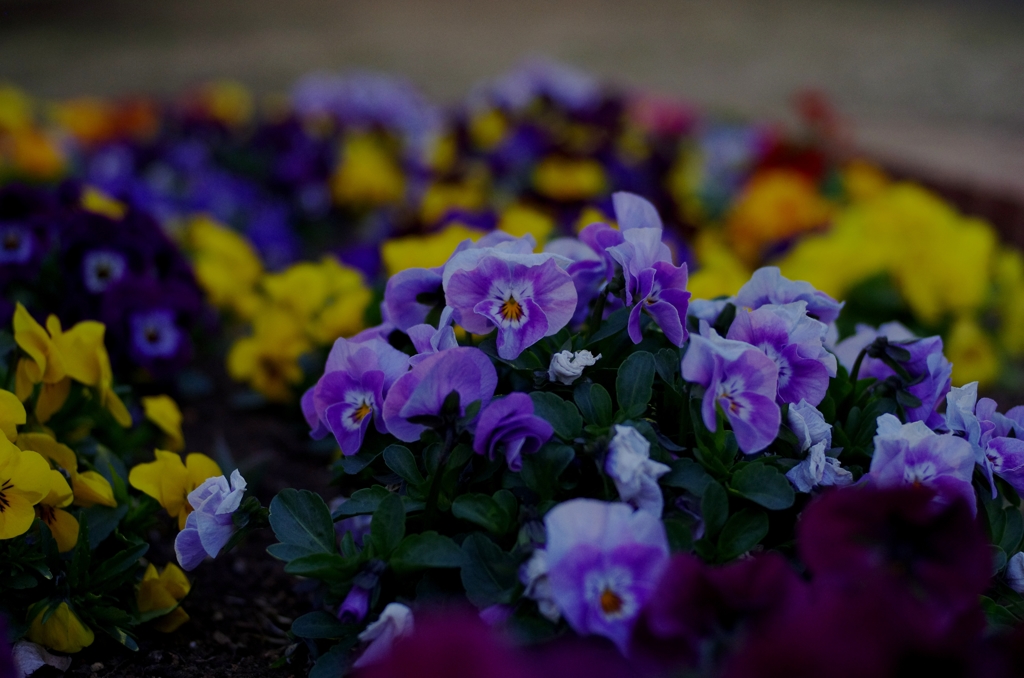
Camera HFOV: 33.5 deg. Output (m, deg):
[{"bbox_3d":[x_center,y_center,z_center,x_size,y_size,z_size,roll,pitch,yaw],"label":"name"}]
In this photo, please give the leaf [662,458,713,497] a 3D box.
[{"bbox_3d":[0.059,0.047,0.580,0.018,0.007,0.014,13,31,11],"label":"leaf"}]

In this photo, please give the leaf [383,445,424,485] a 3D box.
[{"bbox_3d":[-0.043,0.050,0.675,0.011,0.020,0.007,-45,6,-19],"label":"leaf"}]

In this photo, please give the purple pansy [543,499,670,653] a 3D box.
[{"bbox_3d":[0.031,0.078,0.559,0.041,0.048,0.020,-1,17,-3],"label":"purple pansy"}]

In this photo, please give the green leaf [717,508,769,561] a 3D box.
[{"bbox_3d":[0.081,0.069,0.600,0.018,0.017,0.010,0,17,0],"label":"green leaf"}]

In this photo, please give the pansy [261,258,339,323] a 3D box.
[{"bbox_3d":[-0.120,-0.027,0.960,0.044,0.037,0.026,-2,17,-6],"label":"pansy"}]

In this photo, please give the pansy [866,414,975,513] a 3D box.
[{"bbox_3d":[0.155,0.049,0.645,0.041,0.041,0.022,0,17,0],"label":"pansy"}]

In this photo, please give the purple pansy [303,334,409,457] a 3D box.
[{"bbox_3d":[-0.055,0.020,0.605,0.041,0.043,0.022,6,16,21],"label":"purple pansy"}]

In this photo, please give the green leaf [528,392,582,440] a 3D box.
[{"bbox_3d":[0.015,0.028,0.620,0.020,0.018,0.010,0,17,0],"label":"green leaf"}]

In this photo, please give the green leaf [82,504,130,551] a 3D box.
[{"bbox_3d":[-0.143,0.066,0.600,0.017,0.017,0.010,0,17,0],"label":"green leaf"}]

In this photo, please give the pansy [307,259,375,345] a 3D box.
[{"bbox_3d":[-0.100,-0.022,0.990,0.041,0.048,0.026,-2,15,-8],"label":"pansy"}]

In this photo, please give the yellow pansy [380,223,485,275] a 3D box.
[{"bbox_3d":[-0.047,-0.051,1.000,0.056,0.042,0.030,0,17,0],"label":"yellow pansy"}]

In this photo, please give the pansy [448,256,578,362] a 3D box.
[{"bbox_3d":[-0.001,-0.011,0.600,0.045,0.036,0.018,0,6,-2],"label":"pansy"}]

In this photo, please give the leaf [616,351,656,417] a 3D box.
[{"bbox_3d":[0.043,0.015,0.590,0.013,0.022,0.007,6,-6,1],"label":"leaf"}]

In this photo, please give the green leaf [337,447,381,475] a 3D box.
[{"bbox_3d":[-0.054,0.043,0.600,0.014,0.006,0.013,-19,32,-20],"label":"green leaf"}]

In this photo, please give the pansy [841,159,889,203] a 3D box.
[{"bbox_3d":[0.291,-0.130,1.400,0.040,0.040,0.022,0,15,0],"label":"pansy"}]

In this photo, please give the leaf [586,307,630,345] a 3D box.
[{"bbox_3d":[0.043,-0.007,0.730,0.026,0.008,0.013,-39,52,-6],"label":"leaf"}]

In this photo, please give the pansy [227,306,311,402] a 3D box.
[{"bbox_3d":[-0.123,0.008,0.860,0.042,0.046,0.024,-3,15,-12],"label":"pansy"}]

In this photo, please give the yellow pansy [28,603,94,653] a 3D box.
[{"bbox_3d":[-0.164,0.105,0.620,0.026,0.021,0.023,0,52,0],"label":"yellow pansy"}]

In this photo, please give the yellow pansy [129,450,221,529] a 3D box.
[{"bbox_3d":[-0.121,0.055,0.614,0.035,0.029,0.020,-6,18,-21],"label":"yellow pansy"}]

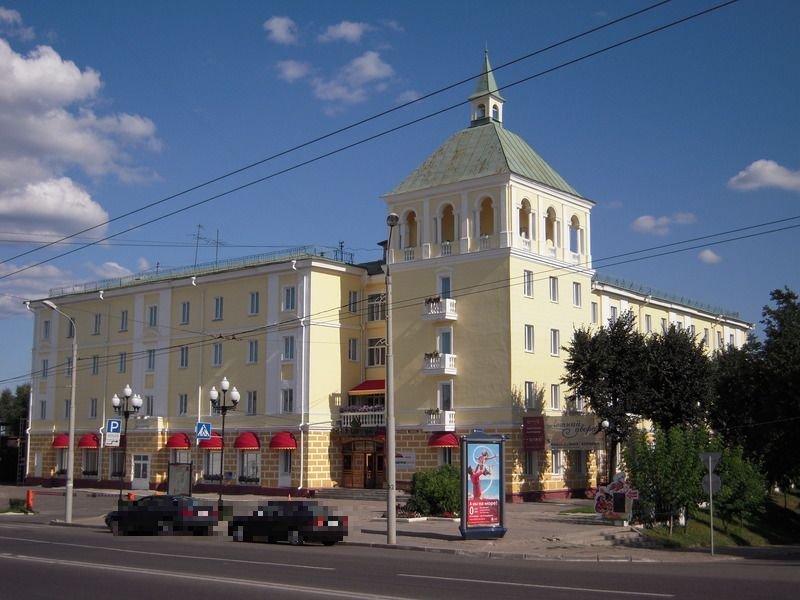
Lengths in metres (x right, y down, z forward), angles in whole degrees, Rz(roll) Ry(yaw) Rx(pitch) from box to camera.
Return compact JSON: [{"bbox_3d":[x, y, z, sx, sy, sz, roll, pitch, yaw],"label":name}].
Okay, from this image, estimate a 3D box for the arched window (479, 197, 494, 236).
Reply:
[{"bbox_3d":[5.666,-5.341,66.951,1.150,2.620,0.350,-6,-11,39],"label":"arched window"}]

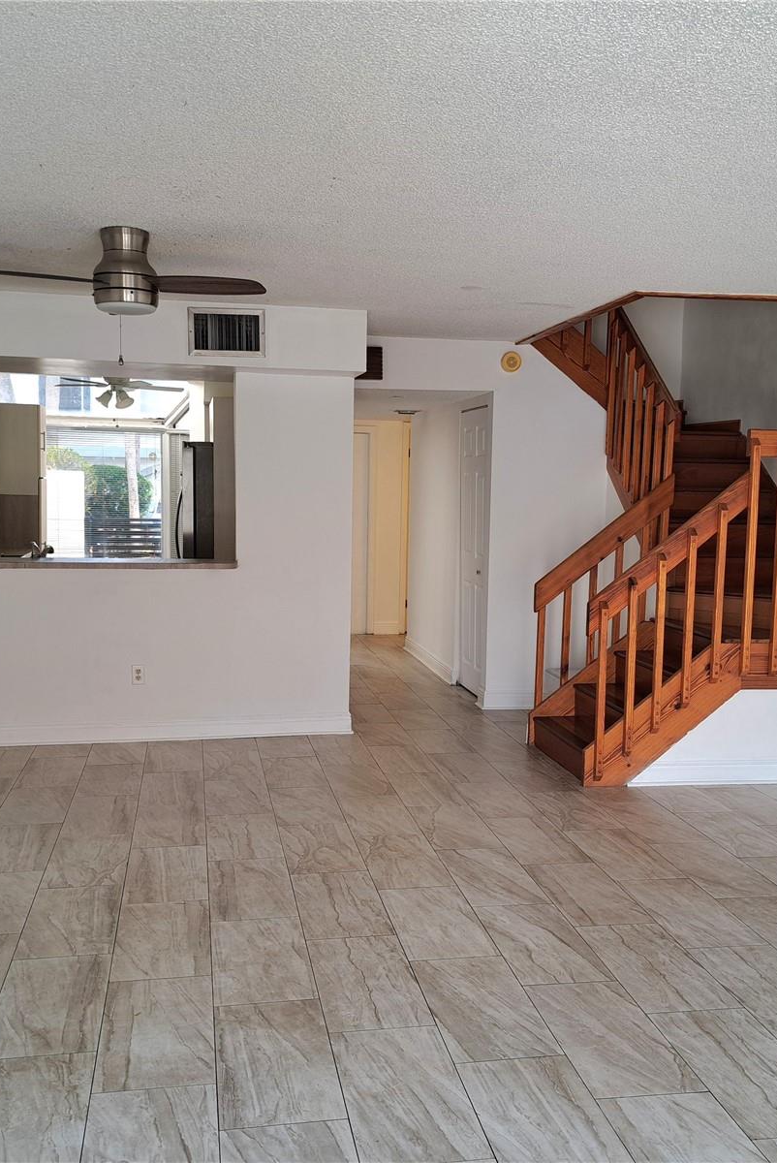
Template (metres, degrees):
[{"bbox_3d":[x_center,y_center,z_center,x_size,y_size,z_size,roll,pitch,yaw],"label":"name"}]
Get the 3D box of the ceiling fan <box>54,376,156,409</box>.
[{"bbox_3d":[-2.141,-1.573,8.544,1.080,0.400,1.080,0,5,-10],"label":"ceiling fan"}]

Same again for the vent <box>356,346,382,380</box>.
[{"bbox_3d":[-0.151,-1.395,6.854,0.250,0.225,0.030,0,5,-10],"label":"vent"}]

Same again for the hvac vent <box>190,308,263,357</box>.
[{"bbox_3d":[-0.852,-1.307,5.666,0.395,0.245,0.030,0,5,-12],"label":"hvac vent"}]

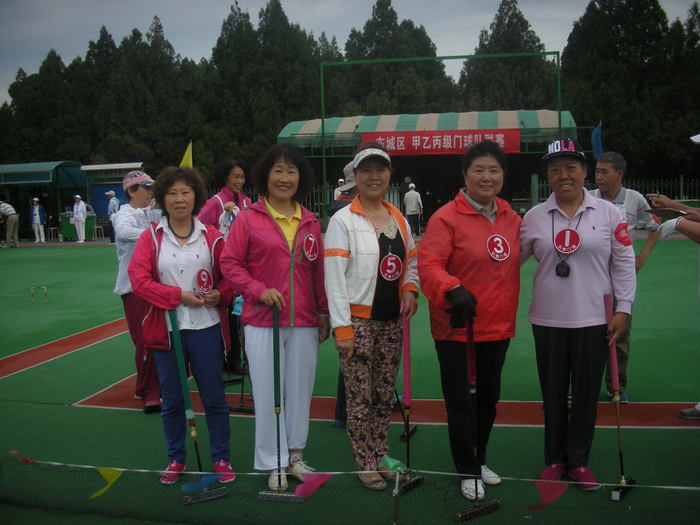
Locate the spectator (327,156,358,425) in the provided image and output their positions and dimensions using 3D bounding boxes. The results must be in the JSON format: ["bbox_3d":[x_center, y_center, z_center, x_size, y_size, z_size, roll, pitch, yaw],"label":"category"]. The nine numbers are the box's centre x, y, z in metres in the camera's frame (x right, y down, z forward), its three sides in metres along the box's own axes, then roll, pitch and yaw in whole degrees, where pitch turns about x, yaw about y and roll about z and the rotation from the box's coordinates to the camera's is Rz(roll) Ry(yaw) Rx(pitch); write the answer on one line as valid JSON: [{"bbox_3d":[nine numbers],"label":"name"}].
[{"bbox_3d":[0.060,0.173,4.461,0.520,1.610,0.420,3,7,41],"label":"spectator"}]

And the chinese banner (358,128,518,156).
[{"bbox_3d":[3.086,-4.059,24.000,5.450,0.820,0.100,0,6,12],"label":"chinese banner"}]

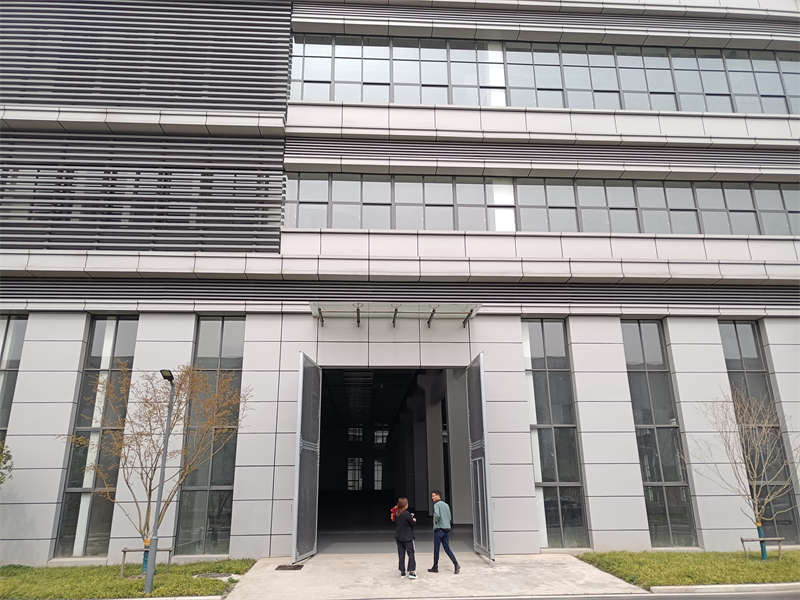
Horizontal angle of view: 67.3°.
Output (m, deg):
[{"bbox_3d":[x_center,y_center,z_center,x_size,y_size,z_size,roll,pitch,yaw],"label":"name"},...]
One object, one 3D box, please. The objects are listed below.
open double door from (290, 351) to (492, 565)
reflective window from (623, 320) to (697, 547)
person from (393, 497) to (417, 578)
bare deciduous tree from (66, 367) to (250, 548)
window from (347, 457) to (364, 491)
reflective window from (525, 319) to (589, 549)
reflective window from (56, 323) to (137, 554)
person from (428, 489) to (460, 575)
[{"bbox_3d":[-0.235,4.314,16.867,5.240,5.400,2.206,1,-18,-4],"label":"open double door"},{"bbox_3d":[8.067,3.997,18.878,1.460,7.010,0.180,1,-18,-4],"label":"reflective window"},{"bbox_3d":[0.090,5.010,12.714,0.500,1.580,0.450,-2,-18,4],"label":"person"},{"bbox_3d":[-5.888,3.973,14.541,4.261,4.850,3.600,1,-18,-4],"label":"bare deciduous tree"},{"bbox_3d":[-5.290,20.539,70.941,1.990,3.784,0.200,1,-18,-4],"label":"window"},{"bbox_3d":[4.764,3.956,18.670,1.480,6.990,0.180,1,-18,-4],"label":"reflective window"},{"bbox_3d":[-8.862,3.840,17.797,1.490,6.960,0.180,1,-18,-4],"label":"reflective window"},{"bbox_3d":[0.984,5.148,13.412,0.600,1.730,0.500,-17,-24,41],"label":"person"}]

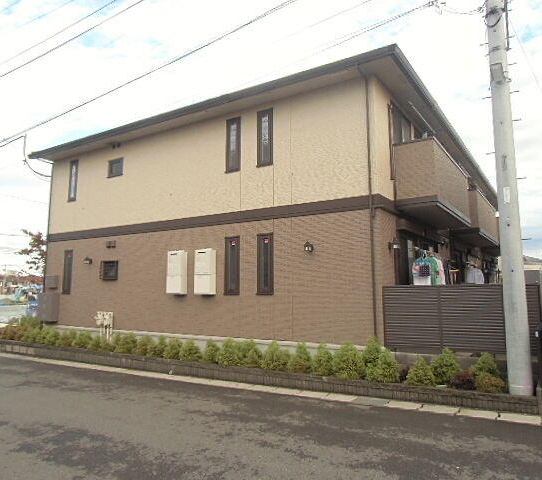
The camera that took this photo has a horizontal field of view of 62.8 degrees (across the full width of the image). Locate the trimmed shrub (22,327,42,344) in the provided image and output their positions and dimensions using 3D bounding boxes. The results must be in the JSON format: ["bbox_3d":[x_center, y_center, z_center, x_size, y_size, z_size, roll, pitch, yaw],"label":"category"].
[{"bbox_3d":[-6.688,2.695,12.438,0.530,0.540,0.530,-4,-8,32],"label":"trimmed shrub"}]

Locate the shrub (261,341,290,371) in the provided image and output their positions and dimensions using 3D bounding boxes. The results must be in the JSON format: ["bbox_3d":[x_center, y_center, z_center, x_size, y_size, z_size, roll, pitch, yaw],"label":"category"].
[{"bbox_3d":[0.068,2.219,8.589,0.541,0.518,0.541,0,-6,0],"label":"shrub"}]

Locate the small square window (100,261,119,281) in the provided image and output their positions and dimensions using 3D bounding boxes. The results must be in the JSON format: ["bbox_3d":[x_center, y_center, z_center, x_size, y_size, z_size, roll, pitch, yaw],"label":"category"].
[{"bbox_3d":[-4.530,0.867,12.482,0.710,0.530,0.160,-4,-8,33],"label":"small square window"}]

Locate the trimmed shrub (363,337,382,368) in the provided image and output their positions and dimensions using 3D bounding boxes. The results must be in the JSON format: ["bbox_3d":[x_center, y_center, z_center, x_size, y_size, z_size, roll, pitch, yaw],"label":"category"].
[{"bbox_3d":[1.729,1.969,7.508,0.380,0.650,0.380,-4,-8,32],"label":"trimmed shrub"}]

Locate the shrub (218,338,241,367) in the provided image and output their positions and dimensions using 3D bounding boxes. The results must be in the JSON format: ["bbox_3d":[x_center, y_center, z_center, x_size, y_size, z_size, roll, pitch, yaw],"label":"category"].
[{"bbox_3d":[-0.841,2.250,8.993,0.490,0.510,0.490,0,-6,0],"label":"shrub"}]

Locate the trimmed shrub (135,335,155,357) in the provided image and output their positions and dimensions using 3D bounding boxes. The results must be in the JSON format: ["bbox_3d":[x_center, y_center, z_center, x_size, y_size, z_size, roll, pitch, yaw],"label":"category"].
[{"bbox_3d":[-2.980,2.492,10.536,0.460,0.486,0.460,0,-6,0],"label":"trimmed shrub"}]

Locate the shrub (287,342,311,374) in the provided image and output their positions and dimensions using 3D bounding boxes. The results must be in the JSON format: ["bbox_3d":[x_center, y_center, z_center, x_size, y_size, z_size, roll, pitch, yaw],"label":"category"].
[{"bbox_3d":[0.531,2.182,8.269,0.464,0.534,0.464,0,-6,0],"label":"shrub"}]

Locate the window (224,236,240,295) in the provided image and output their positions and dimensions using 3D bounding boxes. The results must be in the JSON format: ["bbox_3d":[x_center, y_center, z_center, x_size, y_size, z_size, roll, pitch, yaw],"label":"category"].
[{"bbox_3d":[-0.914,0.595,10.243,0.432,1.357,0.100,-4,-8,33],"label":"window"}]

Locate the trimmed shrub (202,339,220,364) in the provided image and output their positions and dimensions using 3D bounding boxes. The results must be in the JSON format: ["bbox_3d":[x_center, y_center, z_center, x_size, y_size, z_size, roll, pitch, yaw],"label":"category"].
[{"bbox_3d":[-1.288,2.363,9.448,0.400,0.520,0.400,0,-6,0],"label":"trimmed shrub"}]

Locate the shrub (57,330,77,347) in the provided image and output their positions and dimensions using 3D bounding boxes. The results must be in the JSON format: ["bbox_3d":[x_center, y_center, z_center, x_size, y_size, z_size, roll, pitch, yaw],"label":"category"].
[{"bbox_3d":[-5.458,2.629,11.899,0.480,0.400,0.480,-4,-7,32],"label":"shrub"}]

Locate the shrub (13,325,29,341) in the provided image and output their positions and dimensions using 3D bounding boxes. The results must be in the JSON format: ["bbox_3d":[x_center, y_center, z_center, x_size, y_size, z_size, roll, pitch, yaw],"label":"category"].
[{"bbox_3d":[-7.377,2.732,13.118,0.430,0.470,0.430,-4,-7,32],"label":"shrub"}]

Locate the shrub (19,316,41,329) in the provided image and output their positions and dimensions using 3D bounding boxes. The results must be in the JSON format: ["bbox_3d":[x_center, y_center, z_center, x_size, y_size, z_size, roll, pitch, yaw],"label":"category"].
[{"bbox_3d":[-7.683,2.720,14.174,0.600,0.530,0.600,-4,-7,32],"label":"shrub"}]

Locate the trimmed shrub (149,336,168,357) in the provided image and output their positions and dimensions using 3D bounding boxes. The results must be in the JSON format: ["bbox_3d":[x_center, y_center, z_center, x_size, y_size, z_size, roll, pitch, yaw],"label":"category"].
[{"bbox_3d":[-2.649,2.480,10.356,0.435,0.470,0.435,0,-6,0],"label":"trimmed shrub"}]

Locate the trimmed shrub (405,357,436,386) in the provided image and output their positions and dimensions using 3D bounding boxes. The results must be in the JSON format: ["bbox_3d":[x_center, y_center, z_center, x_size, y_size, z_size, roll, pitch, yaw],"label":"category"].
[{"bbox_3d":[2.382,2.075,7.059,0.475,0.435,0.475,-4,-8,33],"label":"trimmed shrub"}]

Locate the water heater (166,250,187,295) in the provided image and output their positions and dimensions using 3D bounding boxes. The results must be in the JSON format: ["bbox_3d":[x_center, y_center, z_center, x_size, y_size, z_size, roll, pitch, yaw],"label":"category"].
[{"bbox_3d":[-2.342,0.830,11.082,0.500,1.070,0.200,-4,-8,32],"label":"water heater"}]

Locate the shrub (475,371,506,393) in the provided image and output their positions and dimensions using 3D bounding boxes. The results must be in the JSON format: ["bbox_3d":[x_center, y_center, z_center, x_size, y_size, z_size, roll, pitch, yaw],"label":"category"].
[{"bbox_3d":[3.166,2.039,6.400,0.410,0.255,0.410,-4,-7,32],"label":"shrub"}]

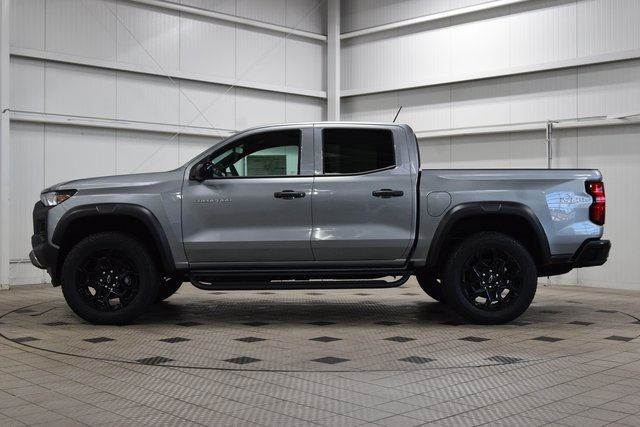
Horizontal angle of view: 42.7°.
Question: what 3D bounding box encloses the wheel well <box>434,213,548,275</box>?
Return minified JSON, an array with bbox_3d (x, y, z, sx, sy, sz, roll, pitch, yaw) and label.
[{"bbox_3d":[1.477,0.272,7.310,1.020,0.530,0.300,0,0,-2],"label":"wheel well"}]

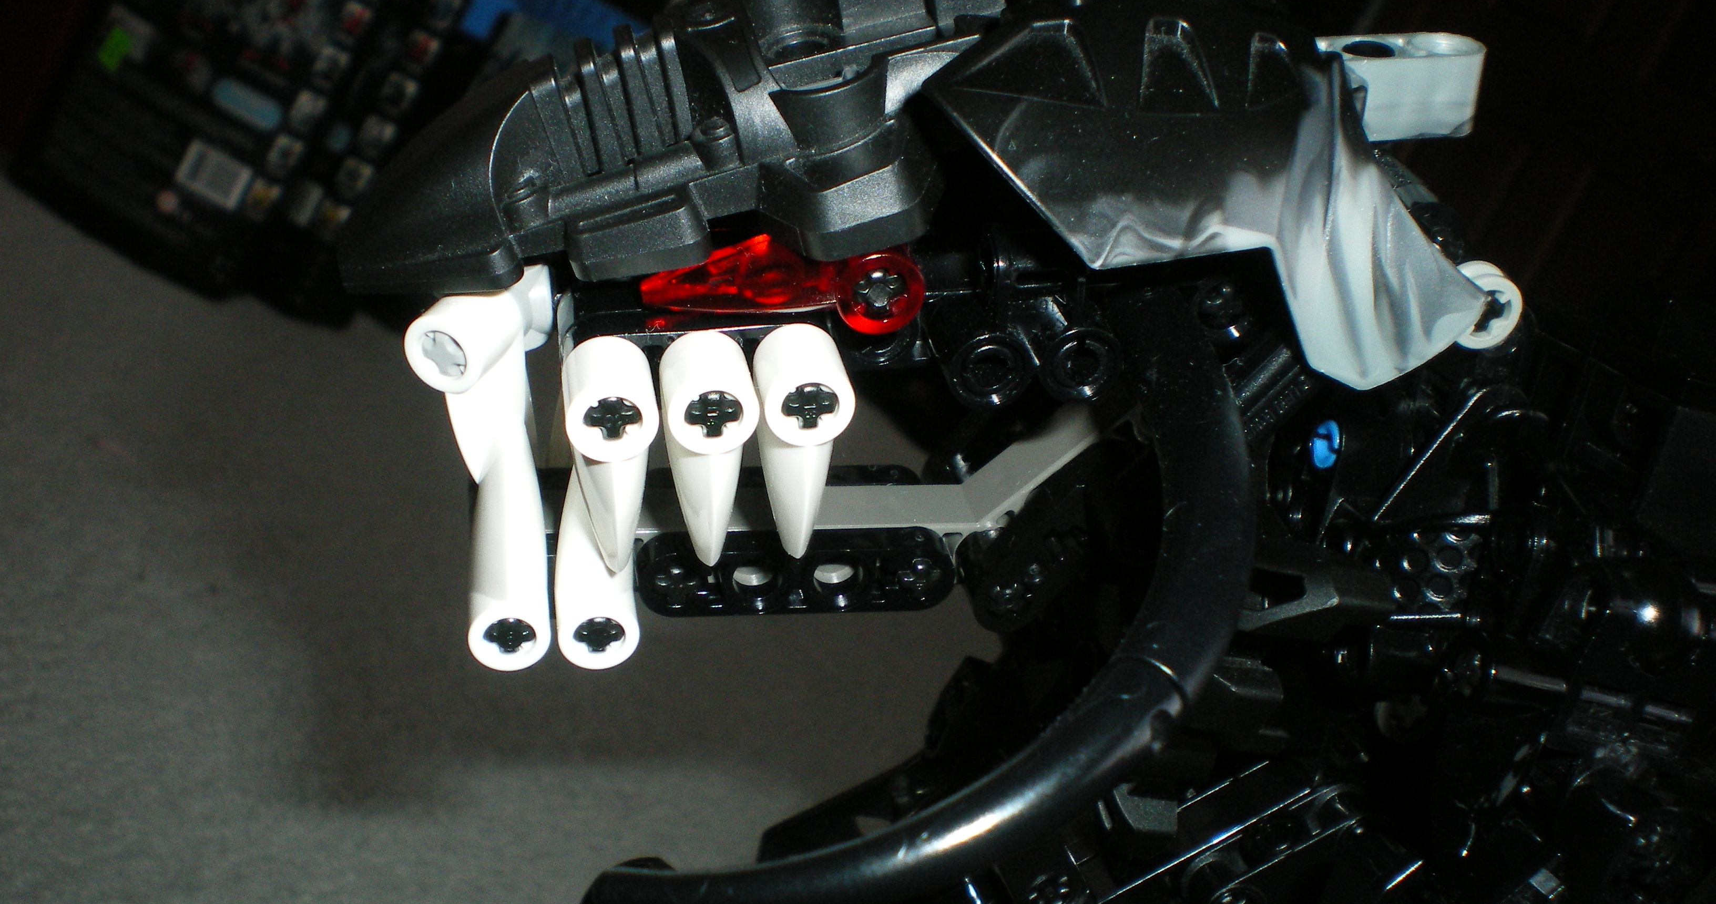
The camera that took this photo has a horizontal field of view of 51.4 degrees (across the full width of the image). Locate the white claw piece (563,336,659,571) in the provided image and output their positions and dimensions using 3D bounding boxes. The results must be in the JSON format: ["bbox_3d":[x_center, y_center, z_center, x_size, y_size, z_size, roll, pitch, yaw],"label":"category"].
[{"bbox_3d":[-0.020,0.002,0.149,0.007,0.023,0.008,-5,33,-10],"label":"white claw piece"}]

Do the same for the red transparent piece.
[{"bbox_3d":[-0.007,-0.015,0.149,0.023,0.007,0.008,-2,32,-12],"label":"red transparent piece"}]

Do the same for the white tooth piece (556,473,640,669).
[{"bbox_3d":[-0.024,0.008,0.162,0.007,0.023,0.008,-1,32,-12],"label":"white tooth piece"}]

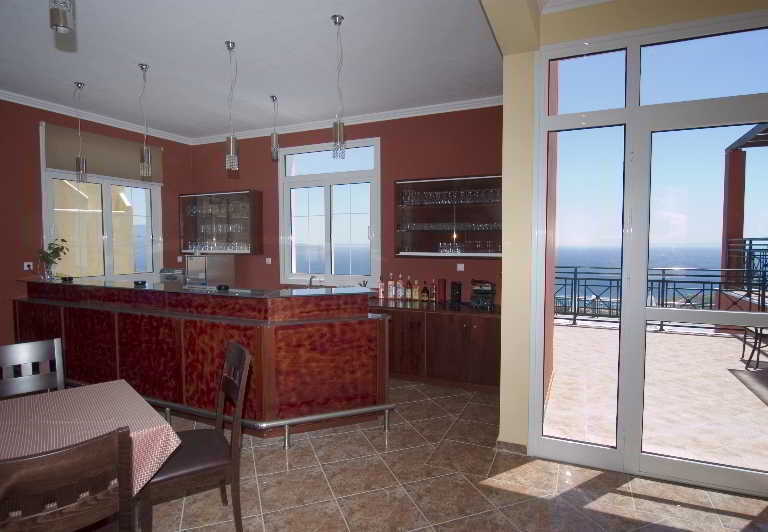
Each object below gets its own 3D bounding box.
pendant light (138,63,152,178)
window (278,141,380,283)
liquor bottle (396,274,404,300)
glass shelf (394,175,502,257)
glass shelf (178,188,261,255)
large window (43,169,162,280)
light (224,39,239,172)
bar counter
[{"bbox_3d":[-2.221,-1.350,3.740,0.102,1.053,0.102,1,3,22],"label":"pendant light"},{"bbox_3d":[-0.749,-0.680,5.398,1.539,1.899,0.122,1,3,22],"label":"window"},{"bbox_3d":[0.205,0.250,4.877,0.085,0.305,0.085,1,3,22],"label":"liquor bottle"},{"bbox_3d":[0.797,-0.544,4.602,1.322,0.891,0.258,1,3,22],"label":"glass shelf"},{"bbox_3d":[-2.415,-0.614,5.909,1.317,0.897,0.258,1,3,22],"label":"glass shelf"},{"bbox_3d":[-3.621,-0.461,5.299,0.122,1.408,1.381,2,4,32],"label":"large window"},{"bbox_3d":[-1.260,-1.318,3.318,0.102,1.070,0.102,1,3,22],"label":"light"},{"bbox_3d":[-1.911,0.737,3.958,4.028,1.140,0.973,1,3,22],"label":"bar counter"}]

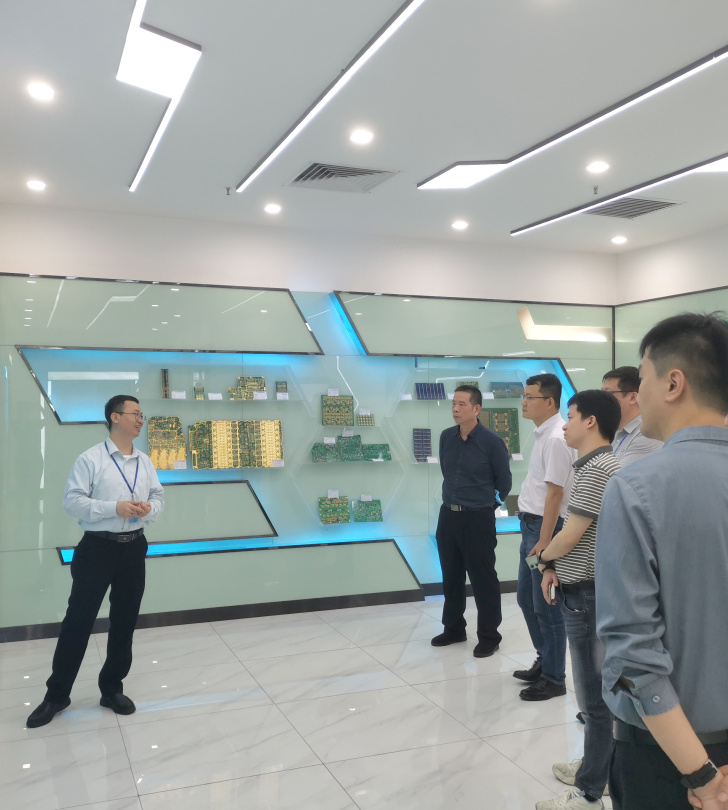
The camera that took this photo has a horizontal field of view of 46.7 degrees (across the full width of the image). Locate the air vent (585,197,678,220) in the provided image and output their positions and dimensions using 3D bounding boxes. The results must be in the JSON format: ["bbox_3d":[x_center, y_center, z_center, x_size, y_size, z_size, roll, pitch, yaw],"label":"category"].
[{"bbox_3d":[1.814,-1.366,5.810,0.550,0.030,0.550,0,0,-22],"label":"air vent"}]

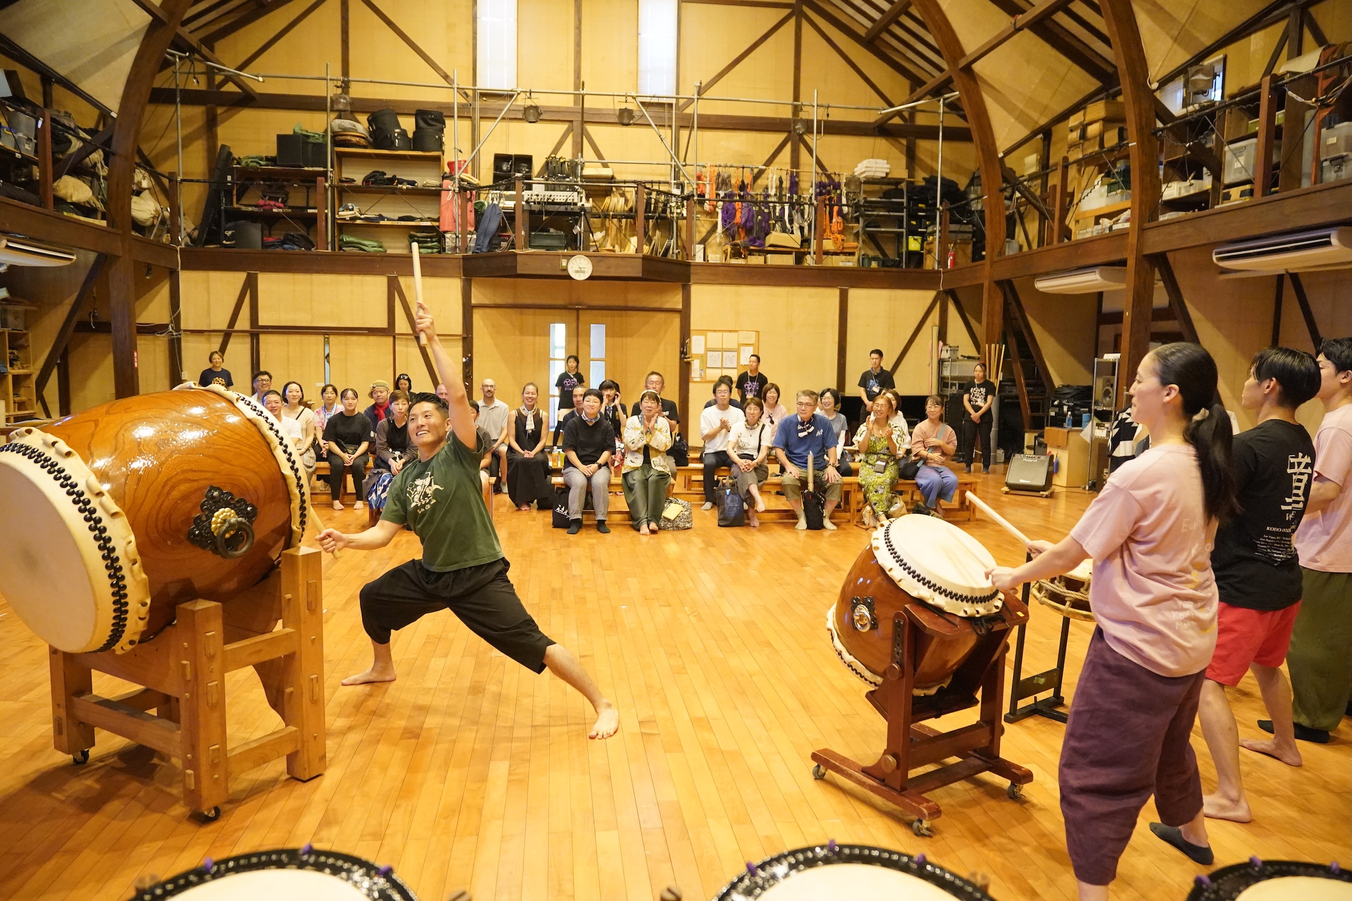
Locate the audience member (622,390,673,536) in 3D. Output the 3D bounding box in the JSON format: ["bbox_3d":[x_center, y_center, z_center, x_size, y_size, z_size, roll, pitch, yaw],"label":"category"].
[{"bbox_3d":[-0.267,0.079,8.368,0.470,1.266,0.700,1,6,-5],"label":"audience member"}]

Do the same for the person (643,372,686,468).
[{"bbox_3d":[-0.227,-0.124,9.898,0.560,1.471,0.800,0,6,-11],"label":"person"}]

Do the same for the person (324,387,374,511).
[{"bbox_3d":[-3.370,-0.035,9.292,0.470,1.194,0.700,-1,6,-16],"label":"person"}]

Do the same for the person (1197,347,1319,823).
[{"bbox_3d":[2.193,0.437,3.438,0.660,1.670,0.560,-3,7,-31],"label":"person"}]

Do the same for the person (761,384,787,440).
[{"bbox_3d":[1.182,-0.146,11.001,0.500,1.338,0.750,0,6,-5],"label":"person"}]

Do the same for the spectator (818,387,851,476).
[{"bbox_3d":[1.777,-0.041,10.200,0.500,1.308,0.780,1,6,-2],"label":"spectator"}]

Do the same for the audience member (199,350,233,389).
[{"bbox_3d":[-6.491,-0.612,12.814,0.470,1.580,0.300,-2,6,-27],"label":"audience member"}]

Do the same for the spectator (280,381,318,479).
[{"bbox_3d":[-3.988,-0.064,9.492,0.500,1.310,0.780,-1,6,-18],"label":"spectator"}]

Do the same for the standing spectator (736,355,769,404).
[{"bbox_3d":[1.170,-0.600,13.506,0.480,1.670,0.300,2,6,6],"label":"standing spectator"}]

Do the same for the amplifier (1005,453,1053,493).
[{"bbox_3d":[4.360,0.260,11.080,0.460,0.440,0.370,4,6,31],"label":"amplifier"}]

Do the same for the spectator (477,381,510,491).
[{"bbox_3d":[-2.187,-0.183,10.720,0.480,1.290,0.780,0,6,-8],"label":"spectator"}]

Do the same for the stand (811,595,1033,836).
[{"bbox_3d":[0.905,0.902,3.296,0.550,0.730,0.550,-3,7,-36],"label":"stand"}]

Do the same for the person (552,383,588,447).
[{"bbox_3d":[-1.049,-0.043,9.626,0.480,1.270,0.750,0,6,-6],"label":"person"}]

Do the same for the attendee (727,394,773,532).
[{"bbox_3d":[0.711,0.102,8.662,0.450,1.202,0.670,1,6,-5],"label":"attendee"}]

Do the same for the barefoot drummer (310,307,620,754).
[{"bbox_3d":[-0.954,0.261,4.018,1.400,1.800,0.680,3,6,17],"label":"barefoot drummer"}]

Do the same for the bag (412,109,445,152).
[{"bbox_3d":[-4.211,-5.451,15.403,0.520,0.723,0.520,0,6,-8],"label":"bag"}]

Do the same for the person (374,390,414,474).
[{"bbox_3d":[-2.501,0.078,8.104,0.460,1.231,0.680,0,6,-7],"label":"person"}]

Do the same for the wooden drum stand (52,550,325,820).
[{"bbox_3d":[-1.859,0.794,3.417,0.920,0.880,0.490,4,7,29],"label":"wooden drum stand"}]

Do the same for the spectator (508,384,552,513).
[{"bbox_3d":[-1.540,-0.059,9.489,0.470,1.275,0.700,1,6,-3],"label":"spectator"}]

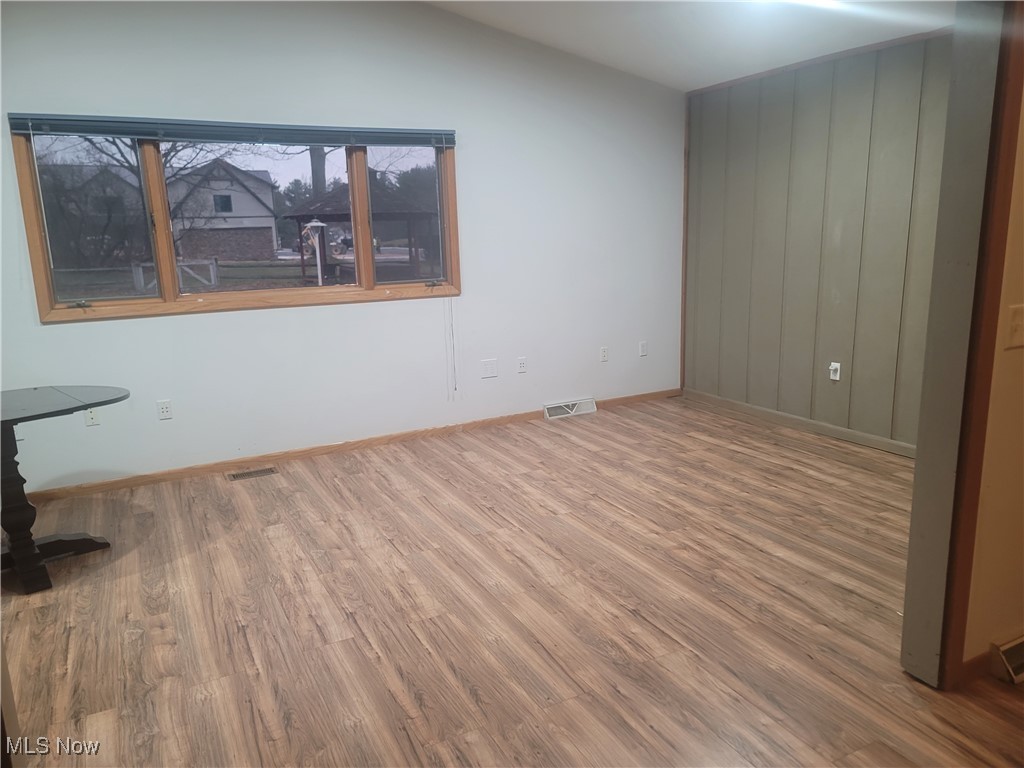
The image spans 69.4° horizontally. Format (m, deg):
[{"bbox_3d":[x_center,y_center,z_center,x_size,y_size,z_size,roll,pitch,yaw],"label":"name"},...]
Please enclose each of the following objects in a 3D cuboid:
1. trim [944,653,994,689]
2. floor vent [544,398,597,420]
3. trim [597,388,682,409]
[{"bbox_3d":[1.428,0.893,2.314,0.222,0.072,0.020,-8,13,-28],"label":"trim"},{"bbox_3d":[0.461,0.193,5.743,0.464,0.102,0.081,-8,13,-28],"label":"floor vent"},{"bbox_3d":[1.055,0.119,6.099,0.879,0.070,0.020,-8,13,-28],"label":"trim"}]

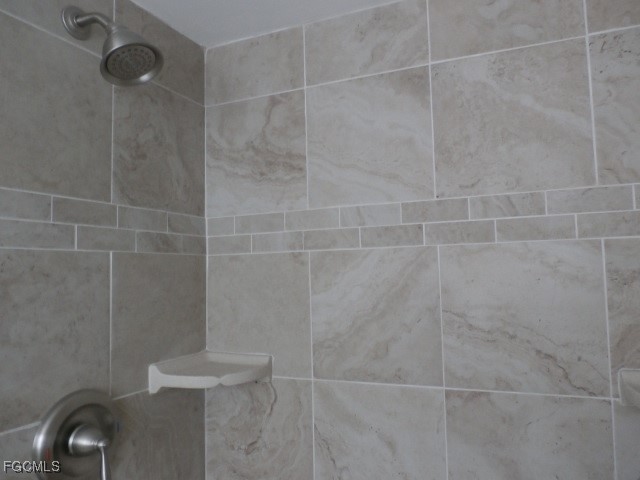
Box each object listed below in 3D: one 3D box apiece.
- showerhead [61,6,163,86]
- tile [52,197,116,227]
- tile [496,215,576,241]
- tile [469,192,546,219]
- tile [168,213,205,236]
[{"bbox_3d":[-0.414,-0.401,0.919,0.196,0.175,0.118,-3,-4,23],"label":"showerhead"},{"bbox_3d":[-0.483,-0.054,0.952,0.011,0.049,0.149,-3,-5,26],"label":"tile"},{"bbox_3d":[0.452,-0.022,0.969,0.150,0.049,0.011,-3,-4,23],"label":"tile"},{"bbox_3d":[0.405,-0.073,1.001,0.151,0.050,0.011,-3,-4,23],"label":"tile"},{"bbox_3d":[-0.363,-0.039,1.259,0.012,0.051,0.158,-3,-4,23],"label":"tile"}]

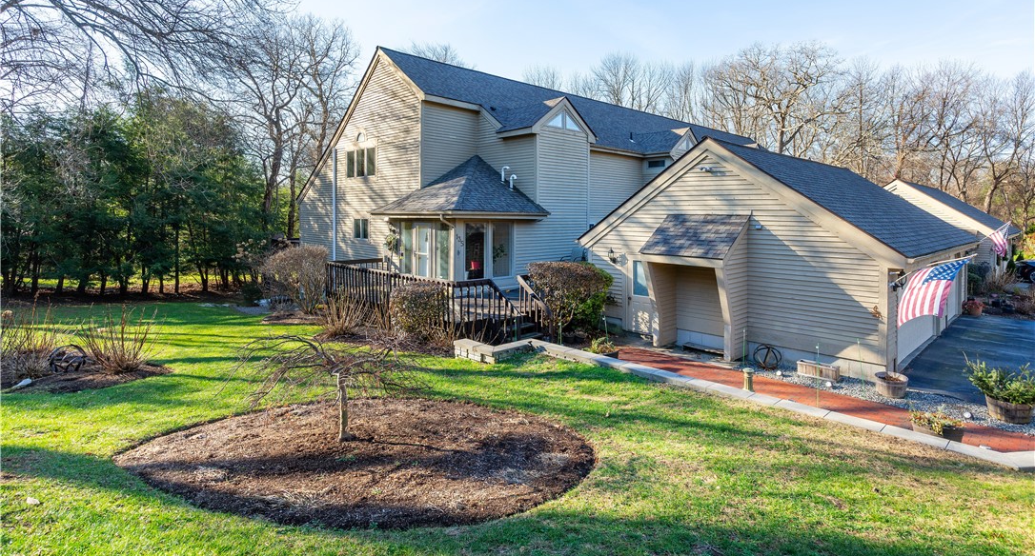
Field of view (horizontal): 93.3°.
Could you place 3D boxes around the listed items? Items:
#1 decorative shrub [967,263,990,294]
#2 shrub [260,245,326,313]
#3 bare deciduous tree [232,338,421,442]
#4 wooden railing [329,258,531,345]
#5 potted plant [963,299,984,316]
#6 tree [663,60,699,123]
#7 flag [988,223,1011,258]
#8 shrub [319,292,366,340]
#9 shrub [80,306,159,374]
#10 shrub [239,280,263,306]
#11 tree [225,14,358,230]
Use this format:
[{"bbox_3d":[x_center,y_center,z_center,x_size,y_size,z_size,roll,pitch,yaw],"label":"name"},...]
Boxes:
[{"bbox_3d":[16.919,0.035,18.000,1.100,1.200,1.100,0,6,0],"label":"decorative shrub"},{"bbox_3d":[-7.362,0.078,16.100,2.250,2.250,2.100,0,6,0],"label":"shrub"},{"bbox_3d":[-2.734,1.613,7.100,2.850,1.550,2.500,0,6,0],"label":"bare deciduous tree"},{"bbox_3d":[-3.115,0.540,14.200,7.500,1.500,1.250,5,8,42],"label":"wooden railing"},{"bbox_3d":[14.011,0.936,15.000,0.680,0.550,0.650,0,6,0],"label":"potted plant"},{"bbox_3d":[14.128,-10.606,42.000,3.200,16.000,3.200,0,6,0],"label":"tree"},{"bbox_3d":[15.082,-1.193,15.300,0.350,1.100,0.650,-5,8,-41],"label":"flag"},{"bbox_3d":[-4.831,1.040,13.500,1.350,1.320,1.300,0,6,0],"label":"shrub"},{"bbox_3d":[-8.265,1.243,10.200,1.750,1.420,1.600,0,6,0],"label":"shrub"},{"bbox_3d":[-9.266,0.530,17.000,0.880,0.900,0.880,0,6,0],"label":"shrub"},{"bbox_3d":[-12.452,-7.556,27.000,7.600,14.200,7.000,0,6,0],"label":"tree"}]

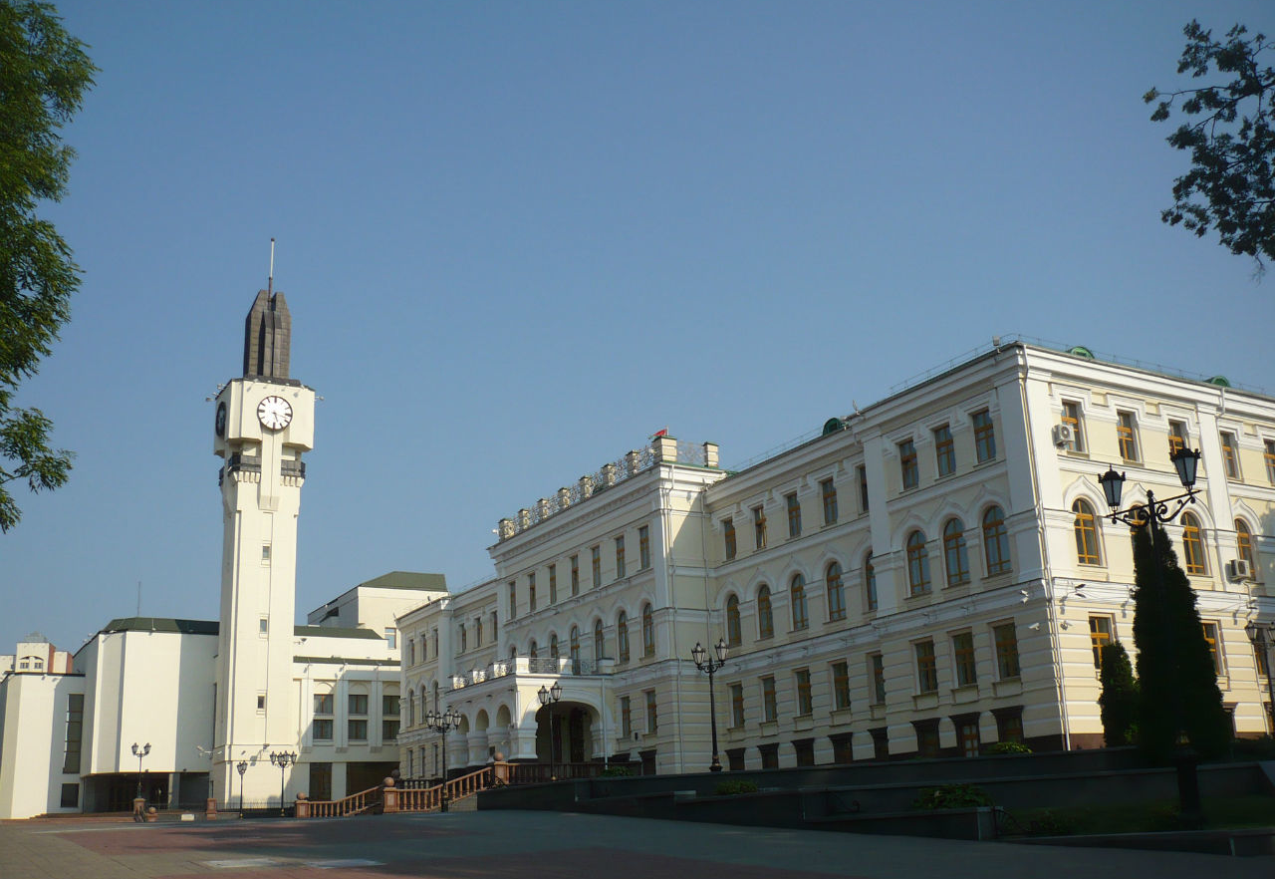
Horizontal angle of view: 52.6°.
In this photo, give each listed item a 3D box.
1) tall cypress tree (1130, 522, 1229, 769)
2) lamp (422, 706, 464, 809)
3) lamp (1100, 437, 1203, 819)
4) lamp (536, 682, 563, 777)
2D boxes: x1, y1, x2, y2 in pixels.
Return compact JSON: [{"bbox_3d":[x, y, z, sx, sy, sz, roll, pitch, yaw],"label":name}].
[{"bbox_3d":[9.540,3.691,22.801,1.550,4.250,1.550,7,-19,-30],"label":"tall cypress tree"},{"bbox_3d":[-8.885,14.702,59.276,1.650,4.700,1.650,7,-19,-30],"label":"lamp"},{"bbox_3d":[7.218,2.704,17.544,0.420,5.000,1.720,7,-19,-30],"label":"lamp"},{"bbox_3d":[-3.597,12.443,54.130,0.420,4.450,1.620,7,-19,-30],"label":"lamp"}]

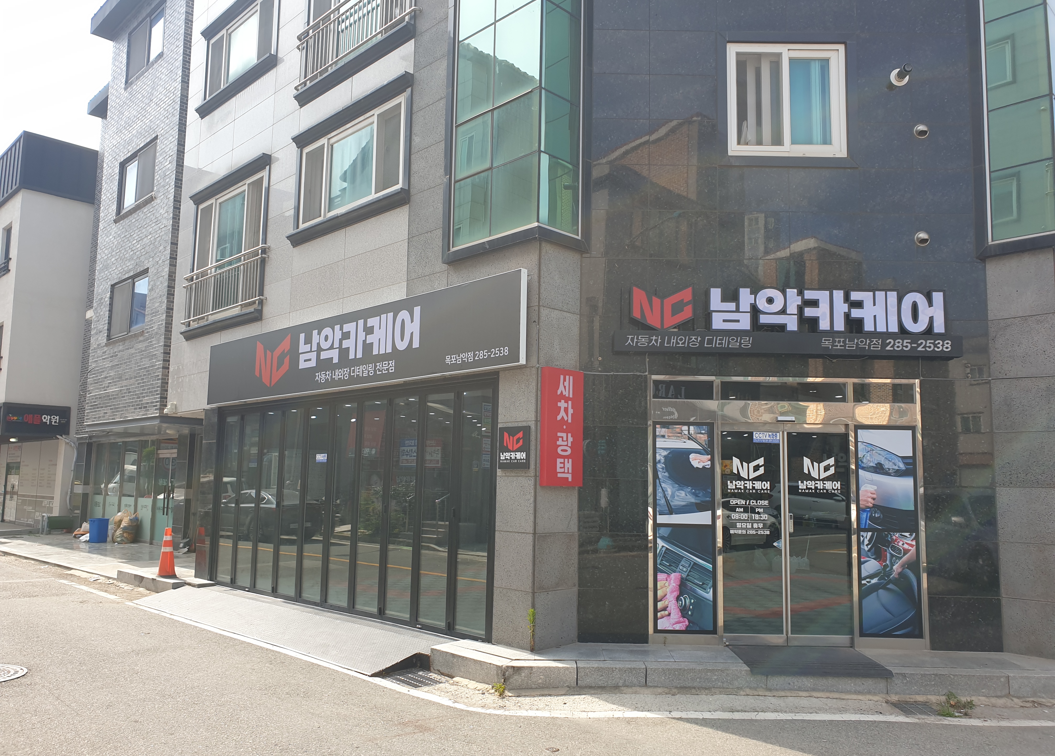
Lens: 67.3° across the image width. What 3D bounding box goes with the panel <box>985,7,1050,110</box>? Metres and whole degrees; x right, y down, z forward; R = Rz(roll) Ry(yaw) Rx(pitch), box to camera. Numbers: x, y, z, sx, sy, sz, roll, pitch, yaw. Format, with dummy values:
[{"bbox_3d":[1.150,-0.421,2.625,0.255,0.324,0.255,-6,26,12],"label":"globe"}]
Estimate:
[{"bbox_3d":[4.798,-3.123,7.770,0.506,0.928,0.050,-6,-10,45],"label":"panel"}]

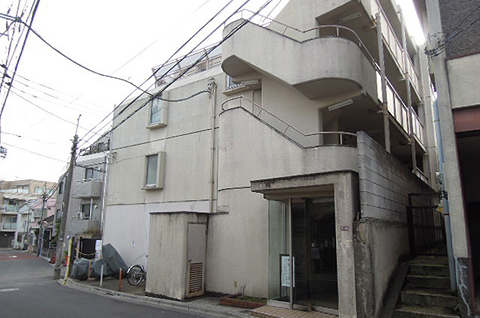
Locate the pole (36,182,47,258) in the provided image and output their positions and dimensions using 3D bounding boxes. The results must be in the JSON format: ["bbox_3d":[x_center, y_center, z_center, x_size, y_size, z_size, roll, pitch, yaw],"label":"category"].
[{"bbox_3d":[-18.196,5.511,30.707,0.300,6.796,0.300,11,-16,-39],"label":"pole"}]

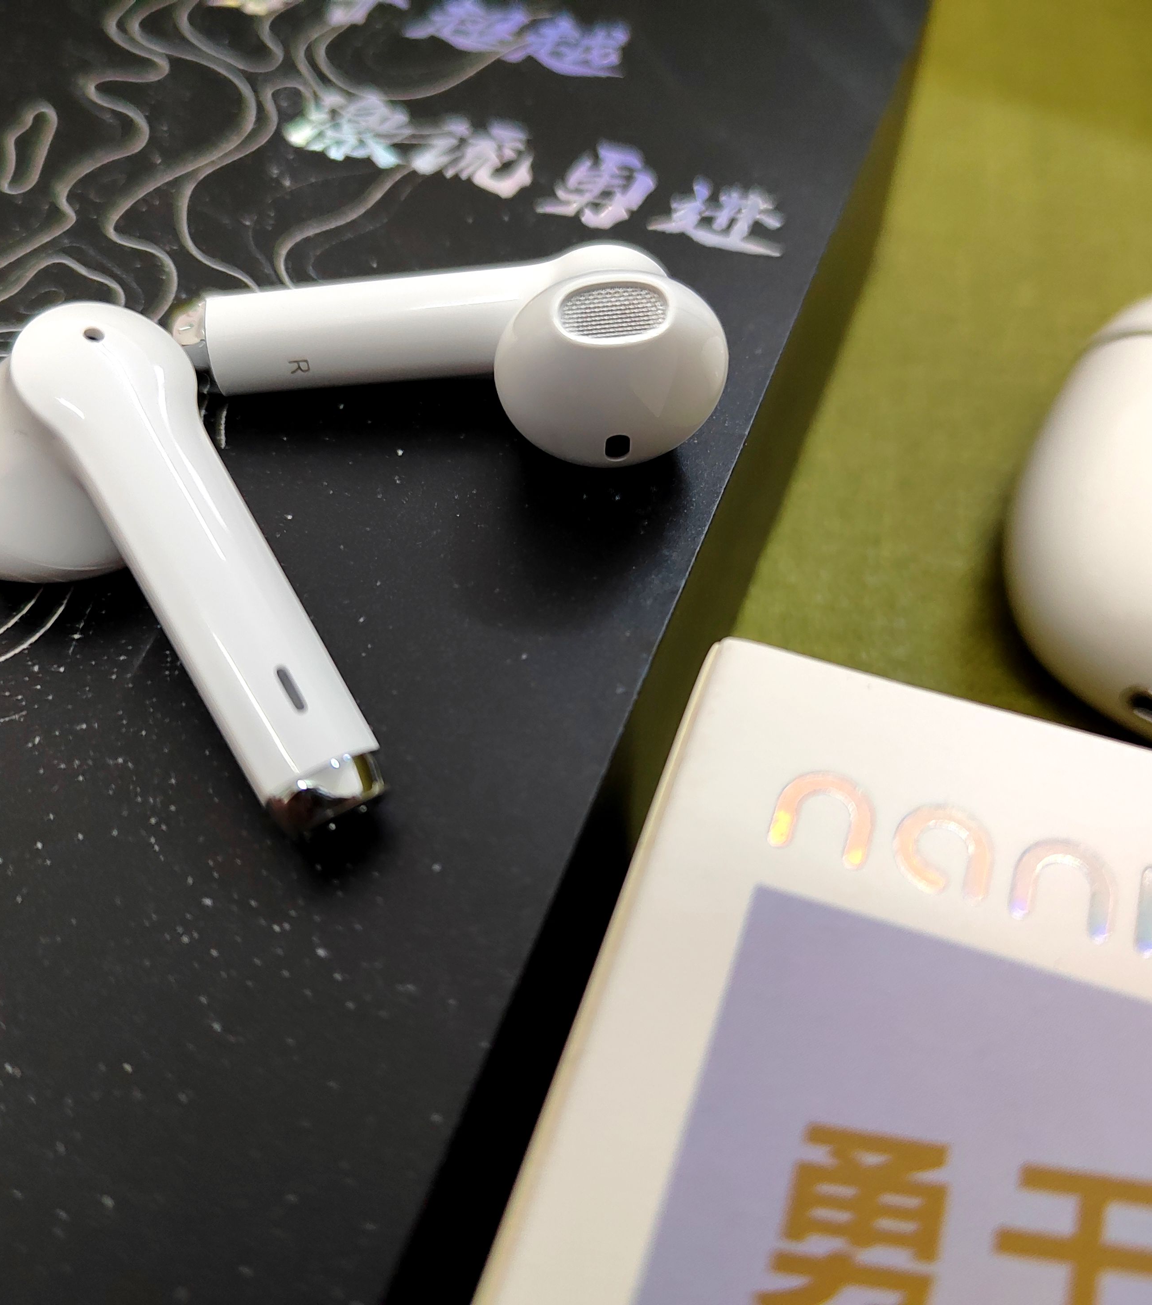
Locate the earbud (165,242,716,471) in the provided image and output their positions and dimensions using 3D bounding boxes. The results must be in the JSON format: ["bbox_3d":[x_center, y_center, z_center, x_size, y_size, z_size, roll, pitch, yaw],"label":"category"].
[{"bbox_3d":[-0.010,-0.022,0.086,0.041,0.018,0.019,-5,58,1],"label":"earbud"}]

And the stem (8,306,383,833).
[{"bbox_3d":[-0.024,-0.007,0.073,0.011,0.008,0.038,-23,74,-34],"label":"stem"}]

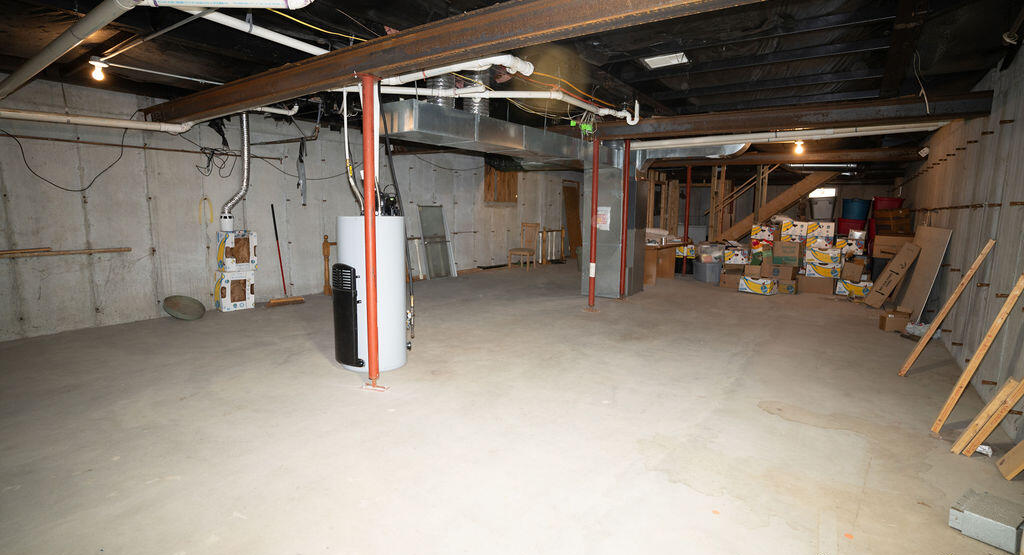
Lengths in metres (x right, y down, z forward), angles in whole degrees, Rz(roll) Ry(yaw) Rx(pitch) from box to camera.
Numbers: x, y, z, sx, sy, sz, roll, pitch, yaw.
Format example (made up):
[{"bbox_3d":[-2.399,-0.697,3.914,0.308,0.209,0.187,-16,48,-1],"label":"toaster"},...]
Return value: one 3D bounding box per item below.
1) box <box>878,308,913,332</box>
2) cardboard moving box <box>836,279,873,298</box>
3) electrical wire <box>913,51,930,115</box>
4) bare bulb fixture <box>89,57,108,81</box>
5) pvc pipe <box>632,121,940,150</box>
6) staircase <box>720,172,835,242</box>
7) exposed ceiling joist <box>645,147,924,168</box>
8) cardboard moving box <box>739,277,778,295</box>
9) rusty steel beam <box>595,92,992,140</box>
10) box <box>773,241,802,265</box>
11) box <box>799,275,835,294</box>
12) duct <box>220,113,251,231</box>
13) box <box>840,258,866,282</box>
[{"bbox_3d":[4.551,0.533,5.762,0.225,0.200,0.225,3,8,17],"label":"box"},{"bbox_3d":[5.894,0.180,8.296,0.500,0.240,0.380,6,10,35],"label":"cardboard moving box"},{"bbox_3d":[3.155,-1.503,3.726,0.150,0.470,0.070,6,10,35],"label":"electrical wire"},{"bbox_3d":[-3.244,-1.635,3.801,0.120,0.170,0.120,6,10,35],"label":"bare bulb fixture"},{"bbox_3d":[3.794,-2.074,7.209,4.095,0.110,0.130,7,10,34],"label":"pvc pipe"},{"bbox_3d":[5.167,-1.131,10.475,3.050,2.180,0.920,7,10,34],"label":"staircase"},{"bbox_3d":[4.787,-2.249,9.209,4.900,0.190,0.120,6,10,35],"label":"exposed ceiling joist"},{"bbox_3d":[4.274,0.135,8.346,0.400,0.250,0.510,-6,11,-41],"label":"cardboard moving box"},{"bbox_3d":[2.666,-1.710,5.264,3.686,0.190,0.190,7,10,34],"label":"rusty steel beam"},{"bbox_3d":[4.781,-0.416,8.376,0.380,0.400,0.360,6,10,35],"label":"box"},{"bbox_3d":[5.283,0.132,8.381,0.520,0.280,0.410,5,9,27],"label":"box"},{"bbox_3d":[-3.558,-1.373,6.208,0.170,1.583,0.440,7,10,34],"label":"duct"},{"bbox_3d":[5.856,-0.120,8.309,0.270,0.310,0.280,15,14,34],"label":"box"}]

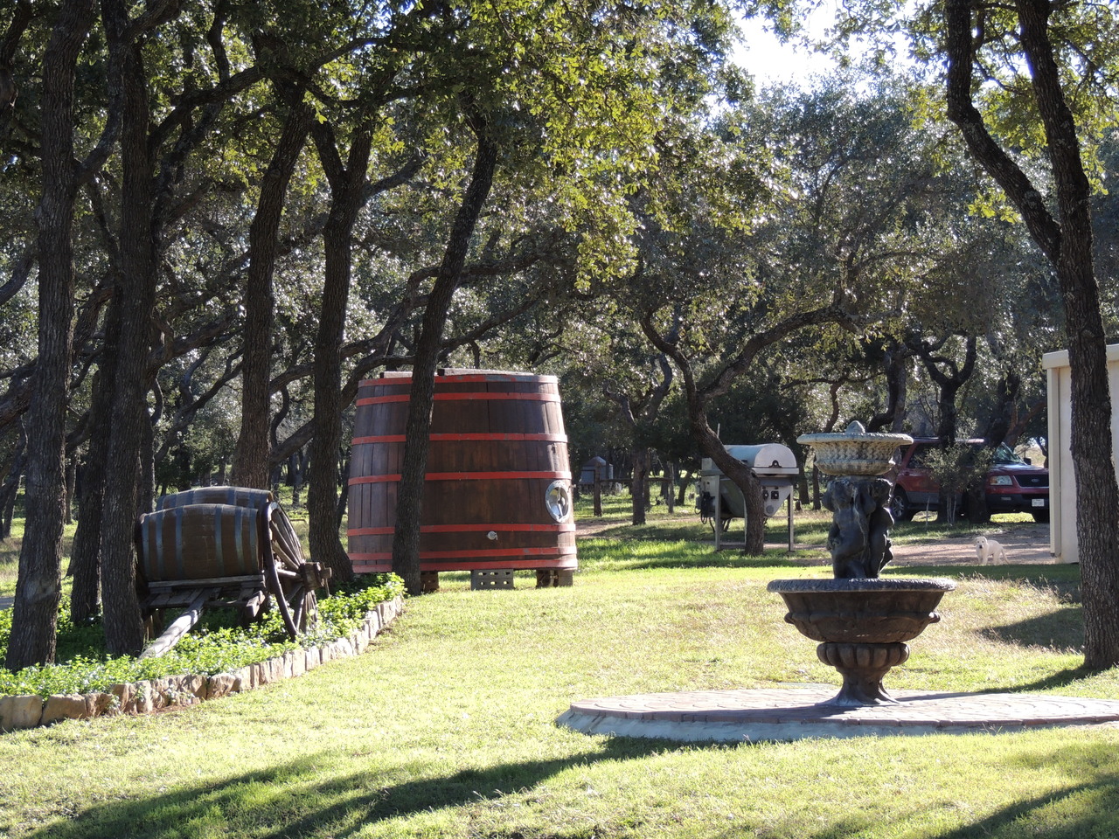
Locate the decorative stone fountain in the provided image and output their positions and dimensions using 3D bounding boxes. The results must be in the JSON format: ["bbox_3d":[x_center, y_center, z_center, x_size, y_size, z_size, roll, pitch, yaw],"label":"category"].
[{"bbox_3d":[1.810,0.864,20.400,1.120,1.690,1.120,0,-1,0],"label":"decorative stone fountain"}]

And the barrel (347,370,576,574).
[{"bbox_3d":[-1.028,0.565,35.700,2.390,2.070,2.390,-2,-1,0],"label":"barrel"}]

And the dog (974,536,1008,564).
[{"bbox_3d":[5.910,1.794,46.500,0.480,0.420,0.170,1,-2,-36],"label":"dog"}]

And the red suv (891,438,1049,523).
[{"bbox_3d":[9.000,1.355,74.500,2.020,1.950,5.230,0,-1,-27],"label":"red suv"}]

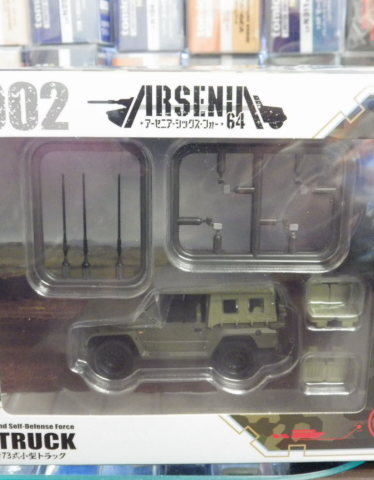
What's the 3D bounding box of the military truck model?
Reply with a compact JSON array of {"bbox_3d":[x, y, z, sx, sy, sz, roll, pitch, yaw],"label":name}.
[{"bbox_3d":[-0.001,0.026,0.207,0.065,0.030,0.028,0,14,-2],"label":"military truck model"}]

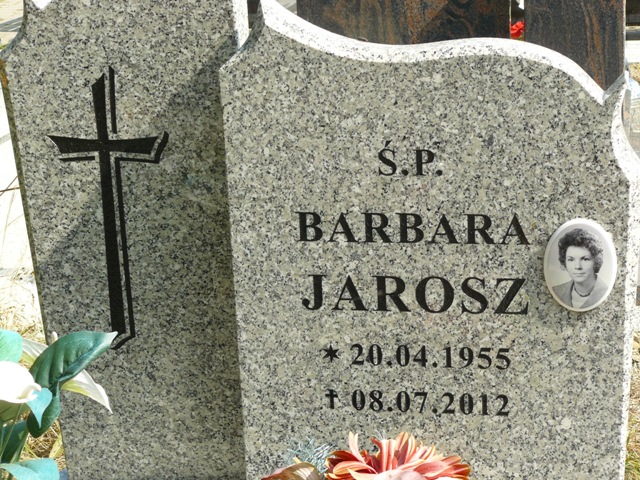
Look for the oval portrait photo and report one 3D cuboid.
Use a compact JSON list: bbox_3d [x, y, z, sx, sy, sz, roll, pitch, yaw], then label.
[{"bbox_3d":[0.324,0.033,2.002,0.090,0.120,0.010,1,16,12],"label":"oval portrait photo"}]

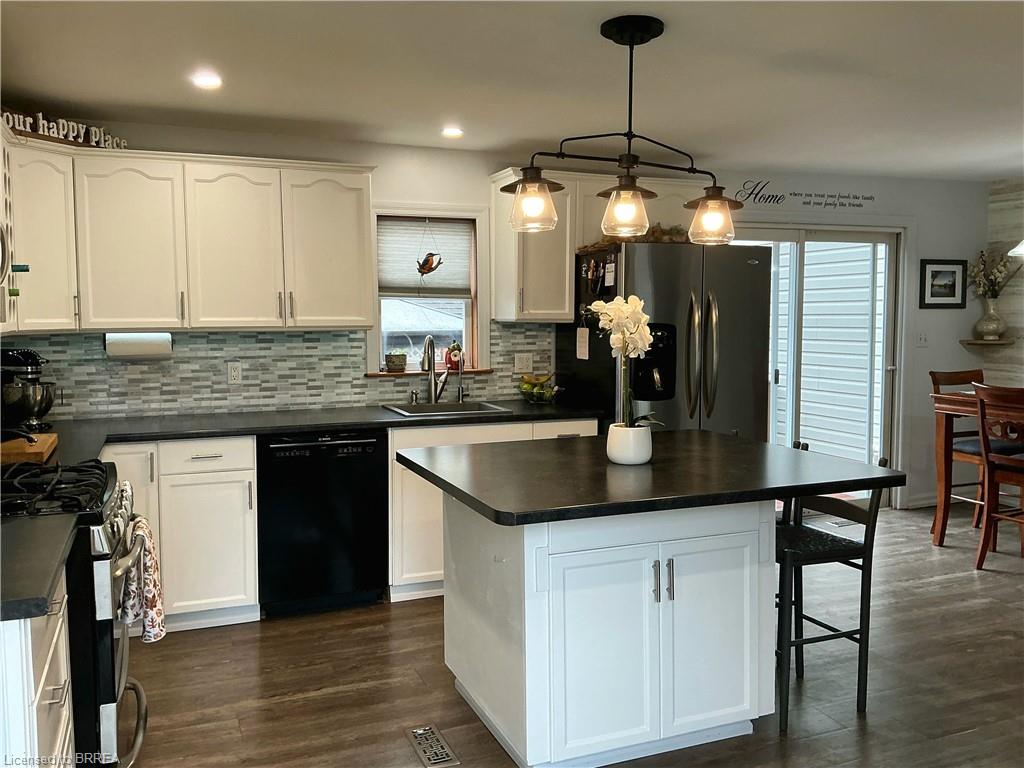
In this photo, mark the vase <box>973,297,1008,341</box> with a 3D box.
[{"bbox_3d":[3.462,-0.466,5.991,0.232,0.307,0.232,-2,5,-21],"label":"vase"}]

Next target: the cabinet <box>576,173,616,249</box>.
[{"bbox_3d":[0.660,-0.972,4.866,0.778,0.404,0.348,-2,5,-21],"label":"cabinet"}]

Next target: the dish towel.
[{"bbox_3d":[-1.126,0.587,2.535,0.100,0.355,0.240,-2,5,-22],"label":"dish towel"}]

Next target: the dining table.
[{"bbox_3d":[3.220,0.563,4.771,0.950,0.930,1.200,-2,5,-22],"label":"dining table"}]

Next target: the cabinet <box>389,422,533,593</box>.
[{"bbox_3d":[-0.356,0.608,4.451,0.768,0.858,0.616,-2,5,-21],"label":"cabinet"}]

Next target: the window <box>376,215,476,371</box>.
[{"bbox_3d":[-0.478,-0.505,4.689,0.585,0.858,0.111,-2,5,-21],"label":"window"}]

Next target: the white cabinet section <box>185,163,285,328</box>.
[{"bbox_3d":[-1.373,-0.657,4.085,0.440,0.753,0.330,-2,5,-22],"label":"white cabinet section"}]

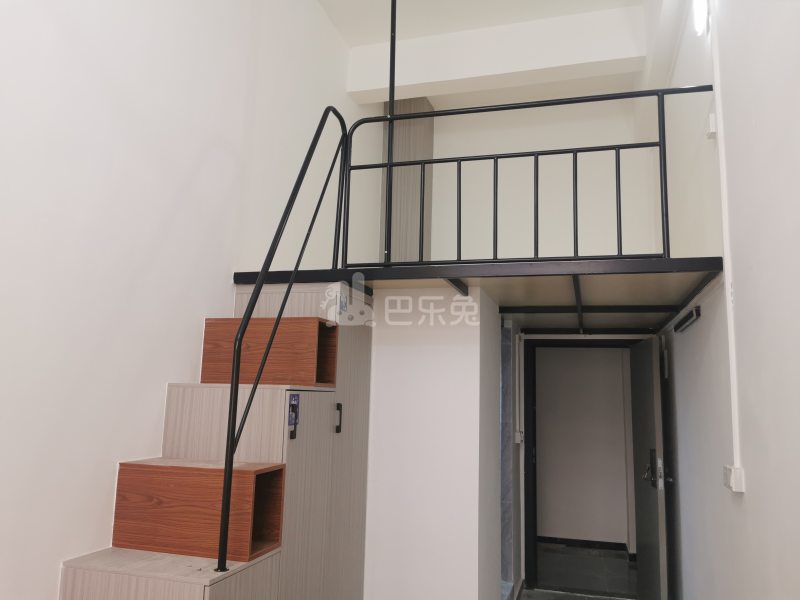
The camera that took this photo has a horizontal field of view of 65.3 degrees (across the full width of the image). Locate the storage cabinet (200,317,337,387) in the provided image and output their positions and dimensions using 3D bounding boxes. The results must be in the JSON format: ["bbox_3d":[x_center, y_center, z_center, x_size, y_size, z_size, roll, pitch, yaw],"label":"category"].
[{"bbox_3d":[-0.588,0.241,2.837,0.565,0.291,0.206,-1,-8,17],"label":"storage cabinet"}]

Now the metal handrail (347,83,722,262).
[{"bbox_3d":[0.574,-0.581,3.083,1.794,0.817,0.045,-1,-10,16],"label":"metal handrail"}]

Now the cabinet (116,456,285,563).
[{"bbox_3d":[-0.814,0.843,2.556,0.612,0.329,0.268,-1,-10,16],"label":"cabinet"}]

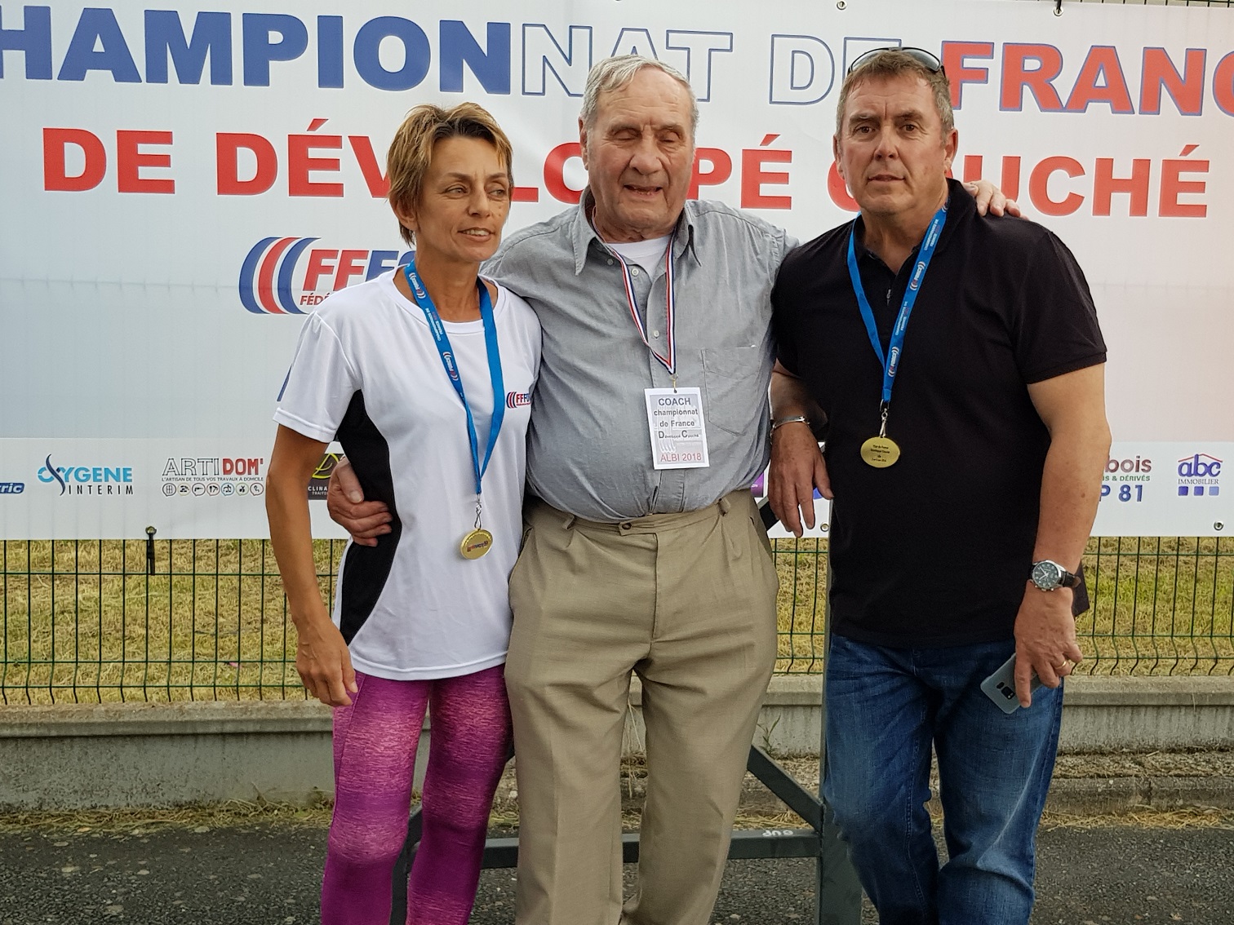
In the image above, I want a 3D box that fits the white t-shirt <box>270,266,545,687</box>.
[{"bbox_3d":[-0.315,0.008,1.440,0.440,0.610,0.270,-1,4,-34],"label":"white t-shirt"}]

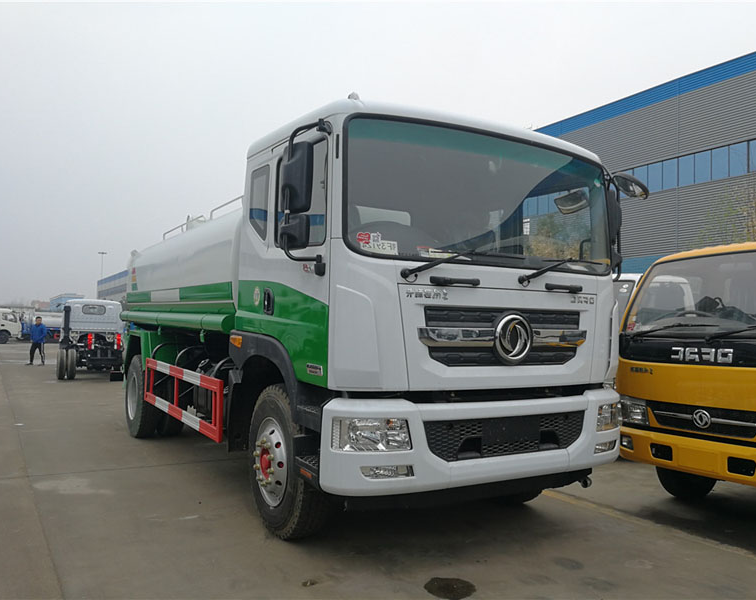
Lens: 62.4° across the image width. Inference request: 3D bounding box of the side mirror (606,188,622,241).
[{"bbox_3d":[1.806,-0.641,4.814,0.200,0.410,0.110,3,-3,-32],"label":"side mirror"}]

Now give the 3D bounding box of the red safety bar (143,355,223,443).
[{"bbox_3d":[-1.956,0.915,6.118,0.060,0.510,2.880,3,-3,-31],"label":"red safety bar"}]

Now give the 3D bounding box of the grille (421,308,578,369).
[{"bbox_3d":[0.823,0.250,3.967,1.310,0.360,0.100,3,-3,-31],"label":"grille"}]

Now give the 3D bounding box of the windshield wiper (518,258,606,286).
[{"bbox_3d":[1.285,-0.175,4.288,0.850,0.210,0.120,3,-3,-32],"label":"windshield wiper"}]

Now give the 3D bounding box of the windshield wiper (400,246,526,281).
[{"bbox_3d":[0.560,-0.202,3.819,0.970,0.190,0.100,3,-3,-31],"label":"windshield wiper"}]

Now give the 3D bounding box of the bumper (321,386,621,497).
[{"bbox_3d":[0.738,0.855,3.966,2.290,0.510,0.410,3,-3,-32],"label":"bumper"}]

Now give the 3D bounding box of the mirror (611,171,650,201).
[{"bbox_3d":[1.918,-0.860,4.736,0.280,0.210,0.160,1,-2,-3],"label":"mirror"}]

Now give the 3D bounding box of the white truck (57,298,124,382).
[{"bbox_3d":[-7.948,1.008,17.614,1.950,2.140,5.000,3,-3,-31],"label":"white truck"}]

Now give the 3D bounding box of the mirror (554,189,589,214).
[{"bbox_3d":[1.605,-0.806,5.134,0.310,0.190,0.080,-1,22,42],"label":"mirror"}]

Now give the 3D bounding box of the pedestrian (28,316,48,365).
[{"bbox_3d":[-11.568,1.400,21.200,0.580,1.660,0.500,1,-2,9],"label":"pedestrian"}]

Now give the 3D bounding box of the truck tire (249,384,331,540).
[{"bbox_3d":[-0.631,1.145,4.471,0.280,1.040,1.040,3,-3,-31],"label":"truck tire"}]

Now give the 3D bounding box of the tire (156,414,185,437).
[{"bbox_3d":[-2.726,1.233,8.109,0.270,1.040,1.040,3,-3,-31],"label":"tire"}]

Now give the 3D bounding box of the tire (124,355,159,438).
[{"bbox_3d":[-2.964,1.198,7.862,0.280,1.040,1.040,3,-3,-32],"label":"tire"}]

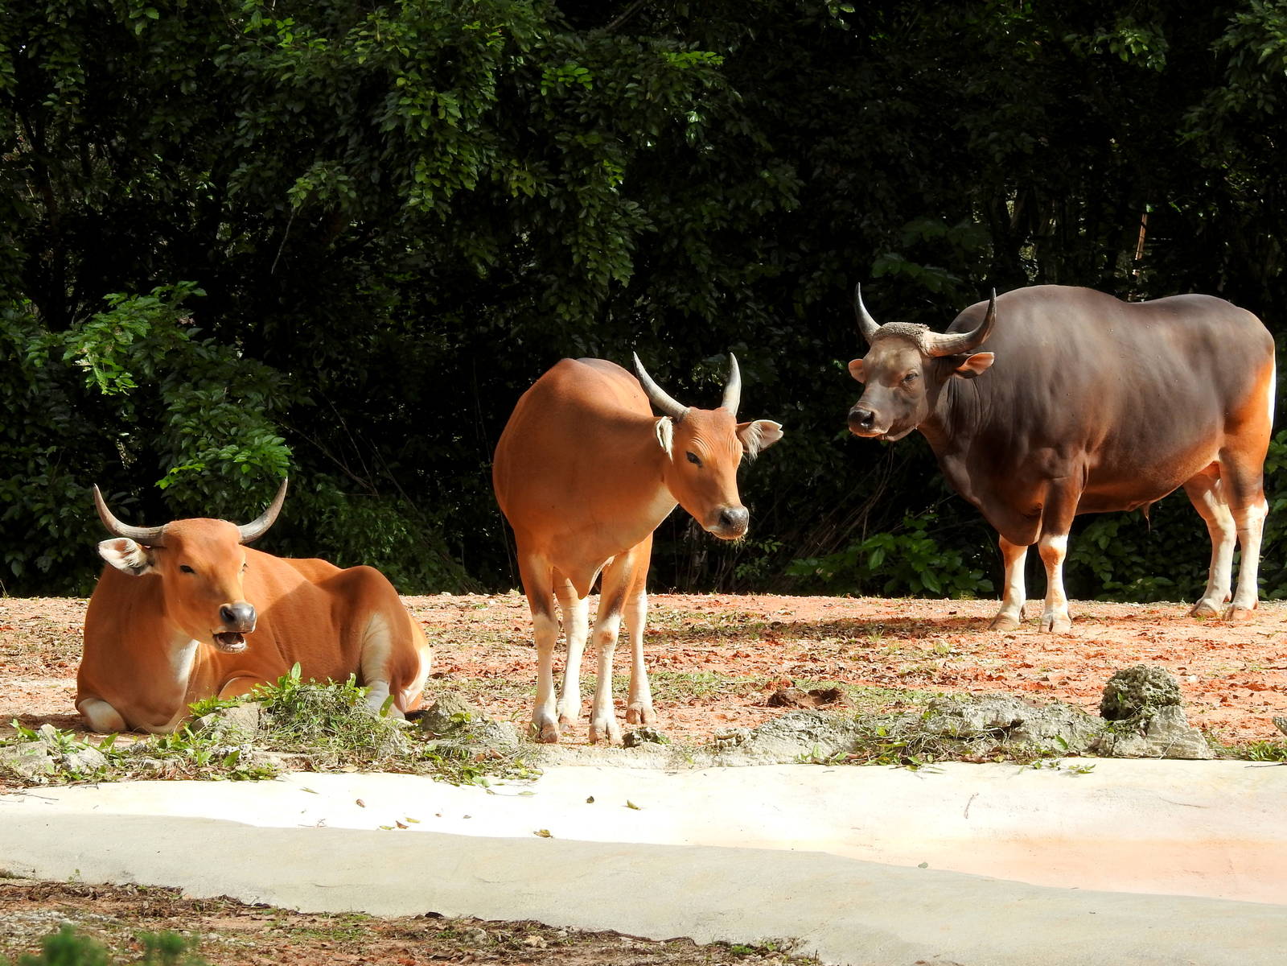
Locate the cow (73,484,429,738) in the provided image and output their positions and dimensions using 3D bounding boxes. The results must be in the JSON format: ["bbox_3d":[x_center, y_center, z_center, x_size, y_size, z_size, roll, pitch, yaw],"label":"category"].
[{"bbox_3d":[-1.333,0.434,20.831,1.570,0.940,0.800,-2,3,-45],"label":"cow"}]

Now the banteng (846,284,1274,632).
[{"bbox_3d":[2.106,-0.150,26.884,2.550,1.650,0.780,-2,3,-42],"label":"banteng"}]

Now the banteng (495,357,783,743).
[{"bbox_3d":[-0.022,0.212,20.604,1.060,1.400,1.850,0,2,7],"label":"banteng"}]

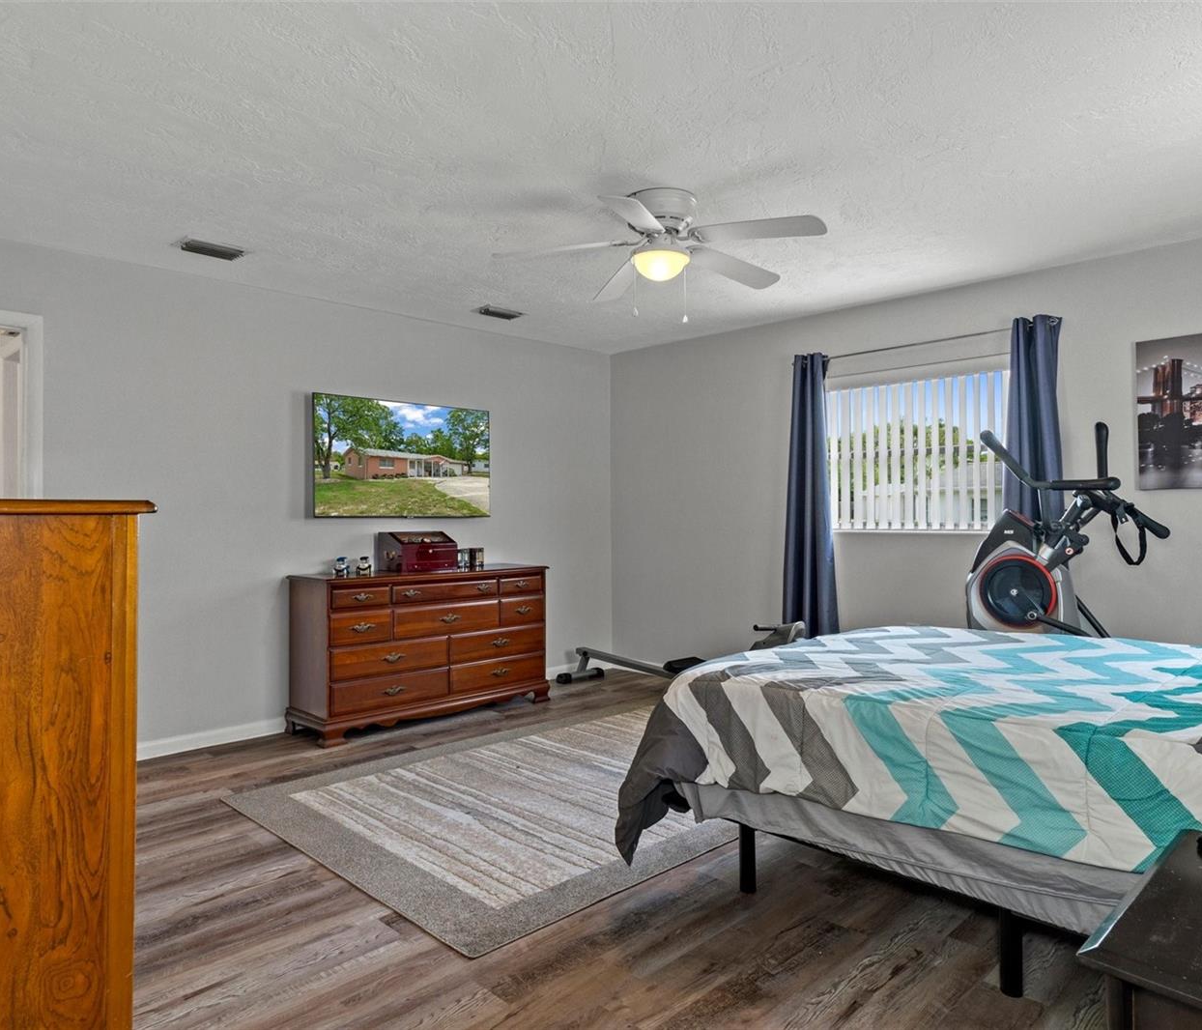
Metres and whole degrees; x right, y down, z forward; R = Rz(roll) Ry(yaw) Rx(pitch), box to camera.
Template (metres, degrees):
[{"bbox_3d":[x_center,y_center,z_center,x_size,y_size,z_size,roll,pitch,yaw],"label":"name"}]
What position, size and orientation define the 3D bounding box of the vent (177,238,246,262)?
[{"bbox_3d":[-1.810,-1.220,3.591,0.283,0.018,0.217,0,1,-43],"label":"vent"}]

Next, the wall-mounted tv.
[{"bbox_3d":[-1.197,-0.339,4.769,1.197,0.709,0.066,0,1,-43],"label":"wall-mounted tv"}]

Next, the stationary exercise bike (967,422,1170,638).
[{"bbox_3d":[2.141,0.422,3.333,0.646,1.656,1.121,0,1,-43],"label":"stationary exercise bike"}]

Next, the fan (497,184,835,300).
[{"bbox_3d":[0.226,-1.052,3.007,1.313,0.328,1.313,0,1,-43],"label":"fan"}]

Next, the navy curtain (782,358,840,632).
[{"bbox_3d":[1.264,0.101,4.682,0.121,2.161,0.394,0,1,-43],"label":"navy curtain"}]

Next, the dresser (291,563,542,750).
[{"bbox_3d":[-1.048,0.785,4.728,1.525,0.879,0.475,0,1,-43],"label":"dresser"}]

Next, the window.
[{"bbox_3d":[1.778,-0.328,4.327,0.081,0.838,1.121,0,1,-43],"label":"window"}]

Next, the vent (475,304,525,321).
[{"bbox_3d":[-0.626,-1.230,4.746,0.298,0.018,0.207,0,1,-43],"label":"vent"}]

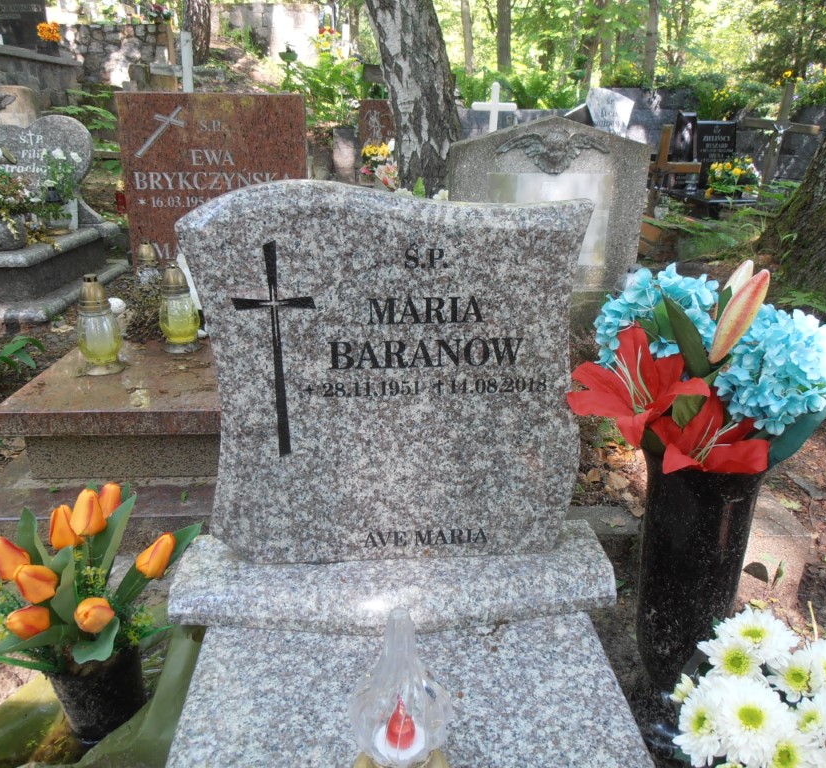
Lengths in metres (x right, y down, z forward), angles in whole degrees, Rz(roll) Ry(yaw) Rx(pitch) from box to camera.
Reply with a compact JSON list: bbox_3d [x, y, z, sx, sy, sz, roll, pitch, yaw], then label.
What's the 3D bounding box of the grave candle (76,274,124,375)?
[{"bbox_3d":[-0.767,-0.149,1.744,0.113,0.230,0.113,-1,17,0],"label":"grave candle"}]

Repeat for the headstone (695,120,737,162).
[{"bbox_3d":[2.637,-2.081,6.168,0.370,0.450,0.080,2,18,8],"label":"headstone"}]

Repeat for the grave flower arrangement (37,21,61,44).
[{"bbox_3d":[-3.244,-3.146,6.337,0.220,0.200,0.210,-2,18,-5],"label":"grave flower arrangement"}]

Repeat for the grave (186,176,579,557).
[{"bbox_3d":[-0.040,-0.012,1.102,0.600,0.590,0.090,-2,18,-3],"label":"grave"}]

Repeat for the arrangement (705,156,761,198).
[{"bbox_3d":[2.671,-1.713,5.917,0.430,0.340,0.340,1,18,5],"label":"arrangement"}]

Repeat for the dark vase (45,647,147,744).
[{"bbox_3d":[-0.426,0.419,0.964,0.132,0.127,0.132,-1,17,0],"label":"dark vase"}]

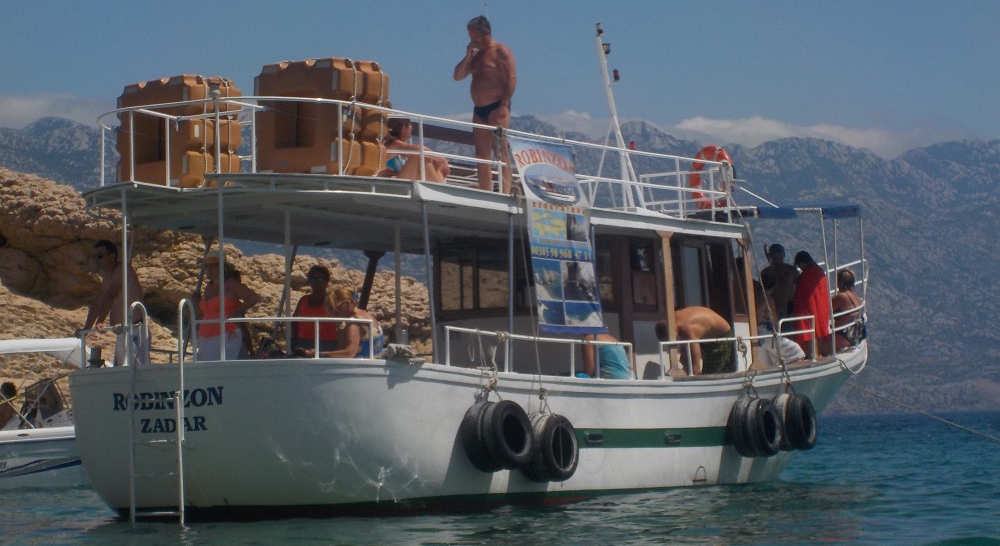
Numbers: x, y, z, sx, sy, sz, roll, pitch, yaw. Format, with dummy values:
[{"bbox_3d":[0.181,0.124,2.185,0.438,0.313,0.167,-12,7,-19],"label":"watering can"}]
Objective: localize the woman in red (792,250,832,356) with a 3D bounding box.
[{"bbox_3d":[3.484,0.534,28.854,0.420,1.572,0.470,-2,-3,14],"label":"woman in red"}]

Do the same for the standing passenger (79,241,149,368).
[{"bbox_3d":[-3.165,0.566,21.451,0.580,1.689,0.500,-1,-3,-12],"label":"standing passenger"}]

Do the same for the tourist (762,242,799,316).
[{"bbox_3d":[3.194,0.518,29.551,0.460,1.700,0.310,-3,-3,18],"label":"tourist"}]

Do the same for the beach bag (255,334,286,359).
[{"bbox_3d":[-1.871,0.632,21.200,0.290,0.270,0.180,0,-3,-18],"label":"beach bag"}]

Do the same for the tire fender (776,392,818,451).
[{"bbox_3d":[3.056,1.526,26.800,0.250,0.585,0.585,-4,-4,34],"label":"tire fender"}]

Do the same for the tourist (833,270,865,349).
[{"bbox_3d":[4.091,0.455,30.700,0.580,0.980,0.470,-4,-4,34],"label":"tourist"}]

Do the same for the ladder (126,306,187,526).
[{"bbox_3d":[-2.964,1.250,22.500,0.510,1.950,0.280,-4,-4,30],"label":"ladder"}]

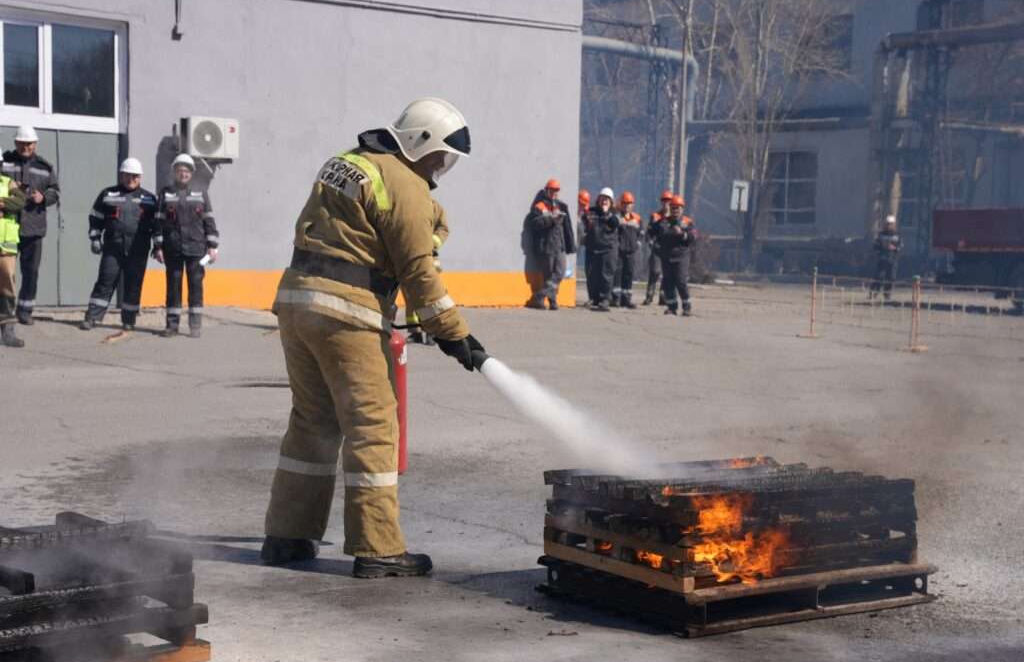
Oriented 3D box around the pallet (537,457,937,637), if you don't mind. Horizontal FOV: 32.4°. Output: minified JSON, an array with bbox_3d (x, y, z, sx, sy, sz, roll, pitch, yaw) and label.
[{"bbox_3d":[0.834,0.740,6.382,1.170,0.430,0.810,-2,5,-35],"label":"pallet"}]

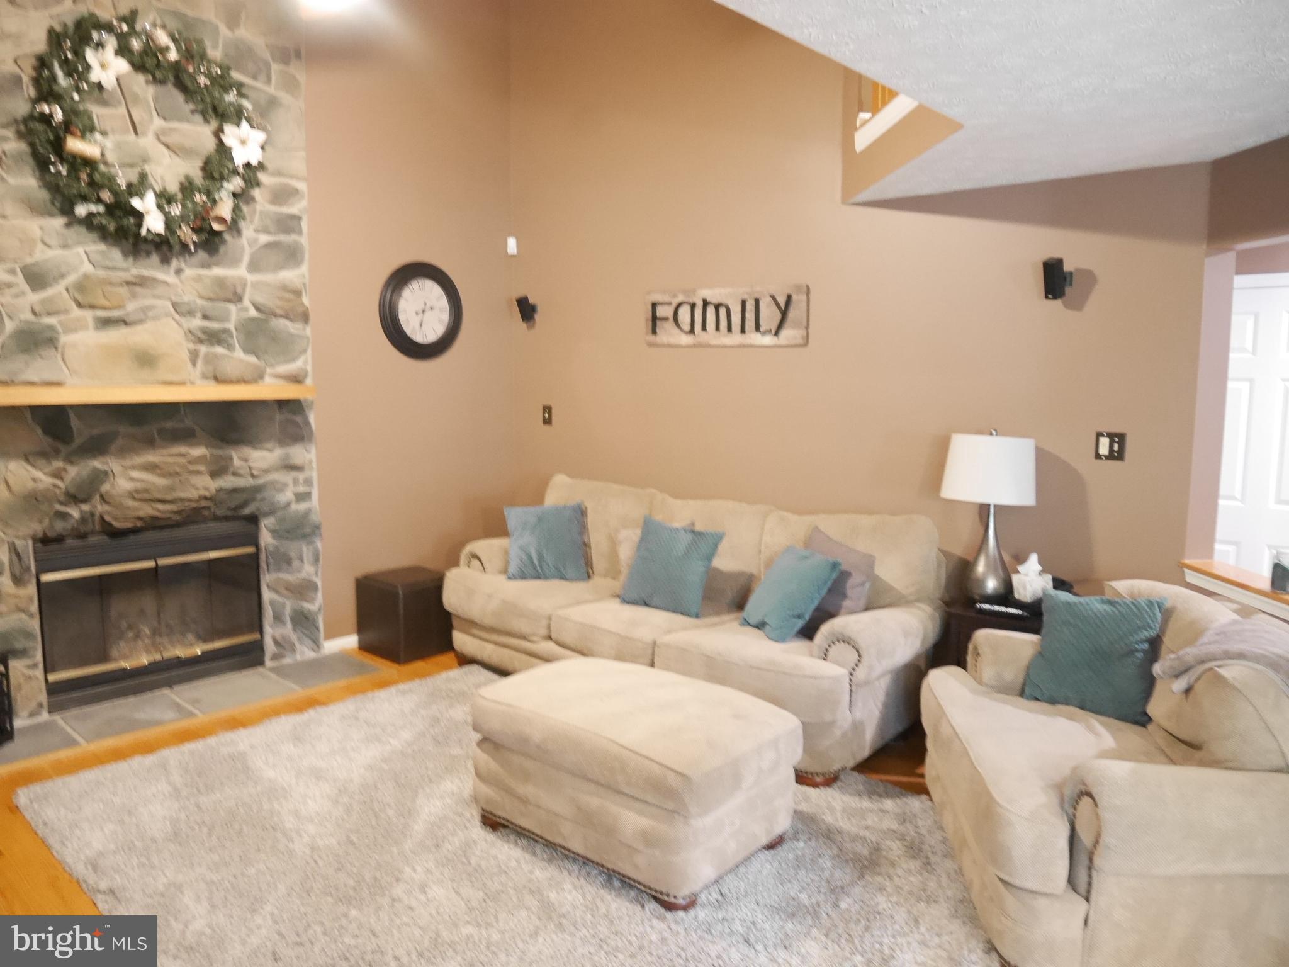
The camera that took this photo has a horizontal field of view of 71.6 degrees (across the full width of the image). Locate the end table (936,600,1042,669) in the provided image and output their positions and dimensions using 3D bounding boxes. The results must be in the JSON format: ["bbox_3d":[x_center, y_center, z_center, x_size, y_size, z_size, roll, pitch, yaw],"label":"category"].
[{"bbox_3d":[1.536,0.807,3.545,0.560,0.645,0.530,6,9,40],"label":"end table"}]

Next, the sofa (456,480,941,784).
[{"bbox_3d":[0.159,0.544,4.366,2.270,0.945,0.980,6,9,40],"label":"sofa"}]

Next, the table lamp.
[{"bbox_3d":[1.401,0.125,3.638,0.365,0.685,0.365,6,9,40],"label":"table lamp"}]

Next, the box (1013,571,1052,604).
[{"bbox_3d":[1.588,0.417,3.646,0.120,0.107,0.105,-1,7,-13],"label":"box"}]

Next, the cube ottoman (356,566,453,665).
[{"bbox_3d":[-1.304,0.720,4.993,0.400,0.415,0.410,6,9,39],"label":"cube ottoman"}]

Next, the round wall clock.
[{"bbox_3d":[-1.288,-1.001,5.201,0.050,0.560,0.560,6,9,40],"label":"round wall clock"}]

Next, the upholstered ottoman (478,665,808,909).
[{"bbox_3d":[-0.030,0.935,2.985,0.930,0.465,0.600,6,9,39],"label":"upholstered ottoman"}]

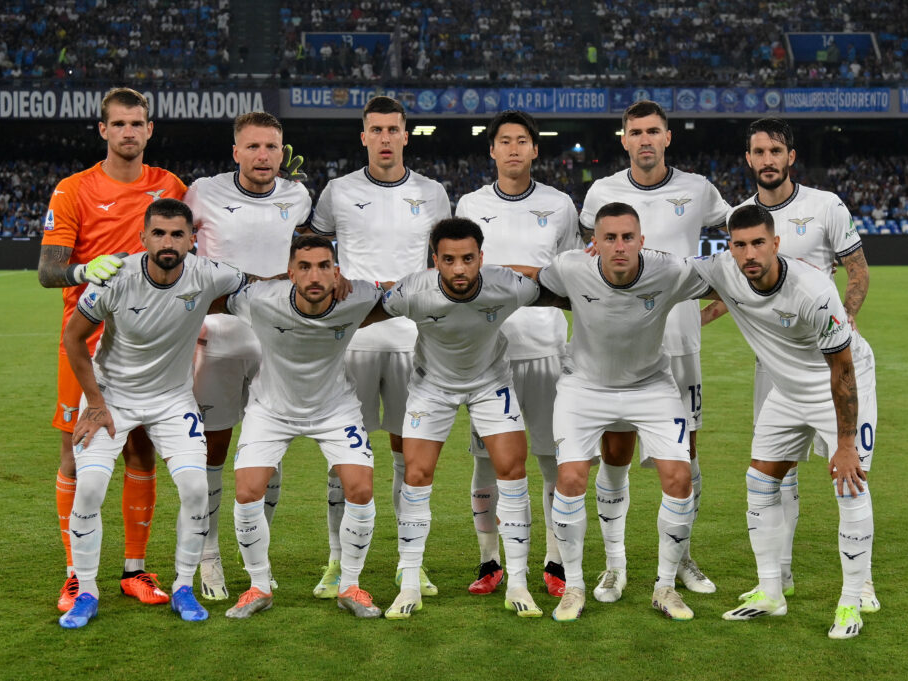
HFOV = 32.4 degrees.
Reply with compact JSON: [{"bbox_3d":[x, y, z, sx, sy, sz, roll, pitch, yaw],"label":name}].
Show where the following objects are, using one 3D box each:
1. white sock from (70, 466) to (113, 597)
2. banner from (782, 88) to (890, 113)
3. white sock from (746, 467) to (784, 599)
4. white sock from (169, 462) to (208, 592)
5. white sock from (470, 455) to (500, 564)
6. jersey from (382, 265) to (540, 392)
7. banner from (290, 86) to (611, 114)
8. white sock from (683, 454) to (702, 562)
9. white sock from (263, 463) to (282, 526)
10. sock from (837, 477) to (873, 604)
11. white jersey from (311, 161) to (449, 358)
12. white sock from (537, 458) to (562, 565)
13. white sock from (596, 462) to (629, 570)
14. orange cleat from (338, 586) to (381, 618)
[{"bbox_3d":[-1.324,0.694,5.710,0.130,0.480,0.140,2,11,0],"label":"white sock"},{"bbox_3d":[18.350,-11.515,75.000,5.200,1.150,0.060,0,4,0],"label":"banner"},{"bbox_3d":[1.152,0.706,5.780,0.135,0.485,0.125,-4,5,-30],"label":"white sock"},{"bbox_3d":[-0.975,0.682,5.740,0.140,0.480,0.180,-2,15,-25],"label":"white sock"},{"bbox_3d":[0.138,0.660,6.065,0.112,0.424,0.125,0,4,25],"label":"white sock"},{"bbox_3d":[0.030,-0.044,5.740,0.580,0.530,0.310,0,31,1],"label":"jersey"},{"bbox_3d":[-0.161,-11.055,72.000,14.600,1.200,0.100,0,4,0],"label":"banner"},{"bbox_3d":[0.915,0.675,6.208,0.120,0.432,0.130,0,3,-28],"label":"white sock"},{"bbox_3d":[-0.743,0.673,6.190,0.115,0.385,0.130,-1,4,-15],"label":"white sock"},{"bbox_3d":[1.396,0.712,5.483,0.128,0.446,0.135,5,10,28],"label":"sock"},{"bbox_3d":[-0.279,-0.317,6.040,0.550,0.710,0.290,0,6,-2],"label":"white jersey"},{"bbox_3d":[0.392,0.660,6.065,0.112,0.423,0.125,-2,4,-20],"label":"white sock"},{"bbox_3d":[0.623,0.687,6.140,0.122,0.425,0.135,1,4,10],"label":"white sock"},{"bbox_3d":[-0.354,0.962,5.796,0.105,0.100,0.280,-3,5,-32],"label":"orange cleat"}]

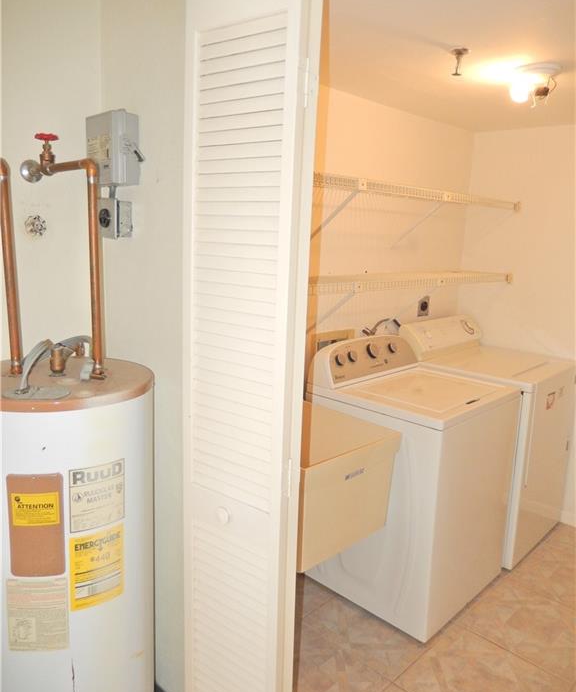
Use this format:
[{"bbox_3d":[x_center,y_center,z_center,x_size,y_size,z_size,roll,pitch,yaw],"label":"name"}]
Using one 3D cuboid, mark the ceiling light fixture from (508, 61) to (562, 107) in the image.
[{"bbox_3d":[0.888,-0.935,2.011,0.165,0.123,0.165,13,15,43],"label":"ceiling light fixture"}]

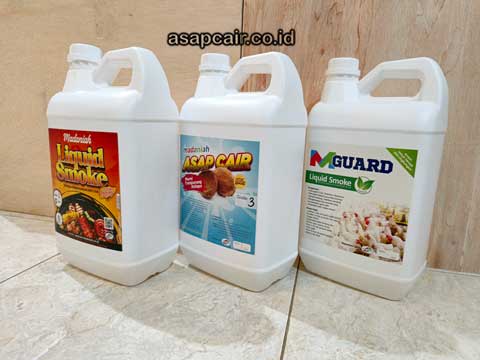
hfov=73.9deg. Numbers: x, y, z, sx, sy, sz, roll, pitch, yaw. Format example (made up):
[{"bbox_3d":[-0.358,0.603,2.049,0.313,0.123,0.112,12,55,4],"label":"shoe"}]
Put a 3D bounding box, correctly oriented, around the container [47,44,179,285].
[{"bbox_3d":[-0.193,-0.030,0.498,0.181,0.335,0.123,8,12,27],"label":"container"}]

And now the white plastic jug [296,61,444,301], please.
[{"bbox_3d":[0.202,-0.014,0.495,0.181,0.335,0.123,10,13,37],"label":"white plastic jug"}]

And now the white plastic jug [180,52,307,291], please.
[{"bbox_3d":[0.001,-0.023,0.501,0.181,0.335,0.123,10,13,36],"label":"white plastic jug"}]

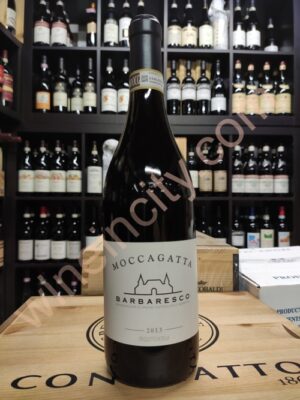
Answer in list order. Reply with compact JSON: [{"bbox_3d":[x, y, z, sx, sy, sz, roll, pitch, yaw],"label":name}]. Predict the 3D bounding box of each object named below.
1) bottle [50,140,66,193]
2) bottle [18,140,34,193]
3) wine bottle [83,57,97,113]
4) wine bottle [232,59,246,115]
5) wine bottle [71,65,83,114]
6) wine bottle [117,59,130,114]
[{"bbox_3d":[-0.488,-0.164,1.598,0.081,0.296,0.081,0,0,-3],"label":"bottle"},{"bbox_3d":[-0.649,-0.164,1.590,0.081,0.296,0.081,0,0,-3],"label":"bottle"},{"bbox_3d":[-0.324,-0.613,1.629,0.075,0.310,0.075,0,2,-3],"label":"wine bottle"},{"bbox_3d":[0.488,-0.615,1.657,0.080,0.309,0.080,0,0,-2],"label":"wine bottle"},{"bbox_3d":[-0.413,-0.616,1.724,0.075,0.310,0.075,0,2,-3],"label":"wine bottle"},{"bbox_3d":[-0.132,-0.610,1.617,0.081,0.307,0.081,0,0,-2],"label":"wine bottle"}]

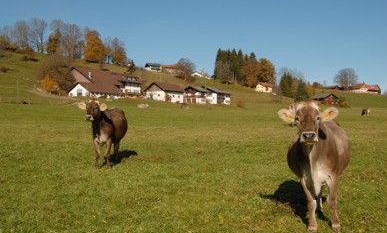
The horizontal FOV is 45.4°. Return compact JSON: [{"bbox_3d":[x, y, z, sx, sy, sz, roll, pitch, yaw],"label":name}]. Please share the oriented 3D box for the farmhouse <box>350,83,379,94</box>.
[{"bbox_3d":[137.511,-22.385,370.000,23.000,8.200,13.000,0,2,12],"label":"farmhouse"}]

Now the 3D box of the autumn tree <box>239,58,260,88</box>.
[{"bbox_3d":[43.723,-32.984,355.000,15.300,21.500,15.300,1,2,0],"label":"autumn tree"}]

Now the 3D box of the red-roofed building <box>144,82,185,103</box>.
[{"bbox_3d":[-11.966,-10.070,195.000,10.000,7.900,13.000,2,2,42],"label":"red-roofed building"}]

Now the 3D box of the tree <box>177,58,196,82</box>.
[{"bbox_3d":[-4.008,-26.626,265.000,11.500,14.300,11.500,1,2,0],"label":"tree"}]

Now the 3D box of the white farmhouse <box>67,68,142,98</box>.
[{"bbox_3d":[-36.949,-13.959,190.000,31.000,11.800,16.000,-2,3,-43],"label":"white farmhouse"}]

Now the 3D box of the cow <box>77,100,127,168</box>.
[{"bbox_3d":[-2.090,0.400,11.000,0.800,1.480,2.150,1,2,5],"label":"cow"}]

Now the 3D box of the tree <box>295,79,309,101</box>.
[{"bbox_3d":[50.173,-11.939,215.000,6.200,10.600,6.200,0,2,13],"label":"tree"}]

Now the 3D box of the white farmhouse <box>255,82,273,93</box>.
[{"bbox_3d":[55.229,-22.403,360.000,8.500,7.800,9.500,2,2,41],"label":"white farmhouse"}]

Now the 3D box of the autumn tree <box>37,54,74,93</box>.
[{"bbox_3d":[-53.077,-16.538,178.000,14.300,15.200,13.000,-1,2,-17],"label":"autumn tree"}]

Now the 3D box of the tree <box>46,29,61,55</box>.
[{"bbox_3d":[-78.652,-41.573,260.000,8.000,14.800,8.000,-1,2,-17],"label":"tree"}]

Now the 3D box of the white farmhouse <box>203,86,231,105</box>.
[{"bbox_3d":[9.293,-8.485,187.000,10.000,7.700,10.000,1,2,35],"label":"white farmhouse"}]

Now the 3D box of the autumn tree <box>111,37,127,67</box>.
[{"bbox_3d":[-44.047,-37.921,270.000,9.500,16.300,9.500,0,2,-9],"label":"autumn tree"}]

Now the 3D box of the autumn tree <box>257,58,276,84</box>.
[{"bbox_3d":[57.179,-35.490,365.000,16.600,22.100,16.600,1,2,0],"label":"autumn tree"}]

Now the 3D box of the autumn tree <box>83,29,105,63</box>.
[{"bbox_3d":[-58.341,-40.838,270.000,12.800,19.800,12.800,1,2,0],"label":"autumn tree"}]

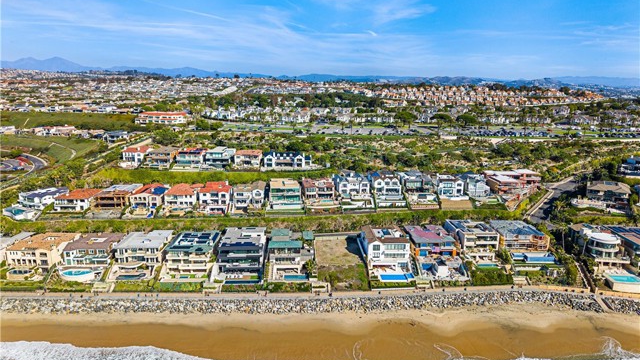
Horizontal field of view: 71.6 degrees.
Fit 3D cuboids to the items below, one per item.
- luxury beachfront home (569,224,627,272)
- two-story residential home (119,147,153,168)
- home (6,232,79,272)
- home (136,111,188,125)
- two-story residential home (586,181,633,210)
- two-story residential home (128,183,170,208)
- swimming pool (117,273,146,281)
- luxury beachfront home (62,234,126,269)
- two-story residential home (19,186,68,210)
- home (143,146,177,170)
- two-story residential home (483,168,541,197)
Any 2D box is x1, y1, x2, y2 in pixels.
[{"bbox_3d":[118.418,28.110,188.431,13.300,11.500,21.000,1,13,6],"label":"luxury beachfront home"},{"bbox_3d":[-124.665,-16.309,305.073,14.300,8.700,18.500,0,13,-1],"label":"two-story residential home"},{"bbox_3d":[-113.495,28.978,182.018,16.800,9.200,18.500,0,13,-1],"label":"home"},{"bbox_3d":[-113.480,-45.530,325.760,35.000,7.300,14.000,0,12,0],"label":"home"},{"bbox_3d":[156.580,5.670,240.690,19.500,9.000,18.000,5,13,21],"label":"two-story residential home"},{"bbox_3d":[-93.272,8.924,243.095,15.300,8.500,18.500,0,13,-1],"label":"two-story residential home"},{"bbox_3d":[-69.220,36.370,164.130,10.000,1.200,4.300,0,12,-2],"label":"swimming pool"},{"bbox_3d":[-87.410,26.620,173.770,16.800,7.200,20.000,-1,12,-5],"label":"luxury beachfront home"},{"bbox_3d":[-153.385,9.980,247.141,13.500,7.800,17.800,5,14,22],"label":"two-story residential home"},{"bbox_3d":[-98.940,-14.590,276.820,15.800,8.000,18.000,-1,12,-3],"label":"home"},{"bbox_3d":[107.490,0.920,249.440,25.000,8.800,20.000,-1,12,-4],"label":"two-story residential home"}]

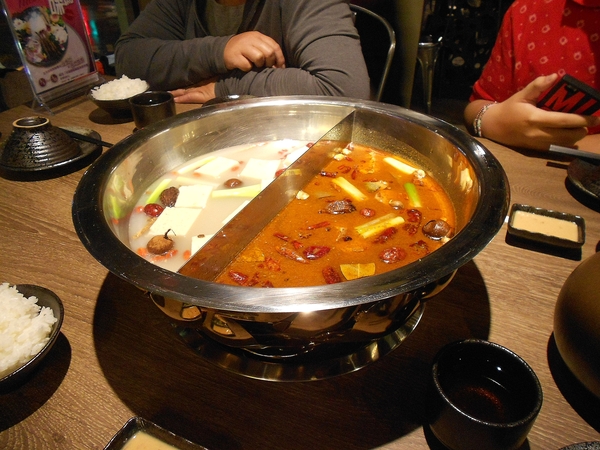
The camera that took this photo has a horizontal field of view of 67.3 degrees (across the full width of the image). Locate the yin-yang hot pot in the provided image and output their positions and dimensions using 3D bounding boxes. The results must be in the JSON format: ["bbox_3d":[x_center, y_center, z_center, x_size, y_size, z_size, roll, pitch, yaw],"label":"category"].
[{"bbox_3d":[-0.007,-0.003,0.460,0.380,0.134,0.380,15,38,23],"label":"yin-yang hot pot"}]

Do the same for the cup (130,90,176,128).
[{"bbox_3d":[-0.274,-0.215,0.853,0.075,0.048,0.075,-2,35,0],"label":"cup"}]

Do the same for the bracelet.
[{"bbox_3d":[0.317,-0.172,0.748,0.052,0.063,0.015,-18,38,-22],"label":"bracelet"}]

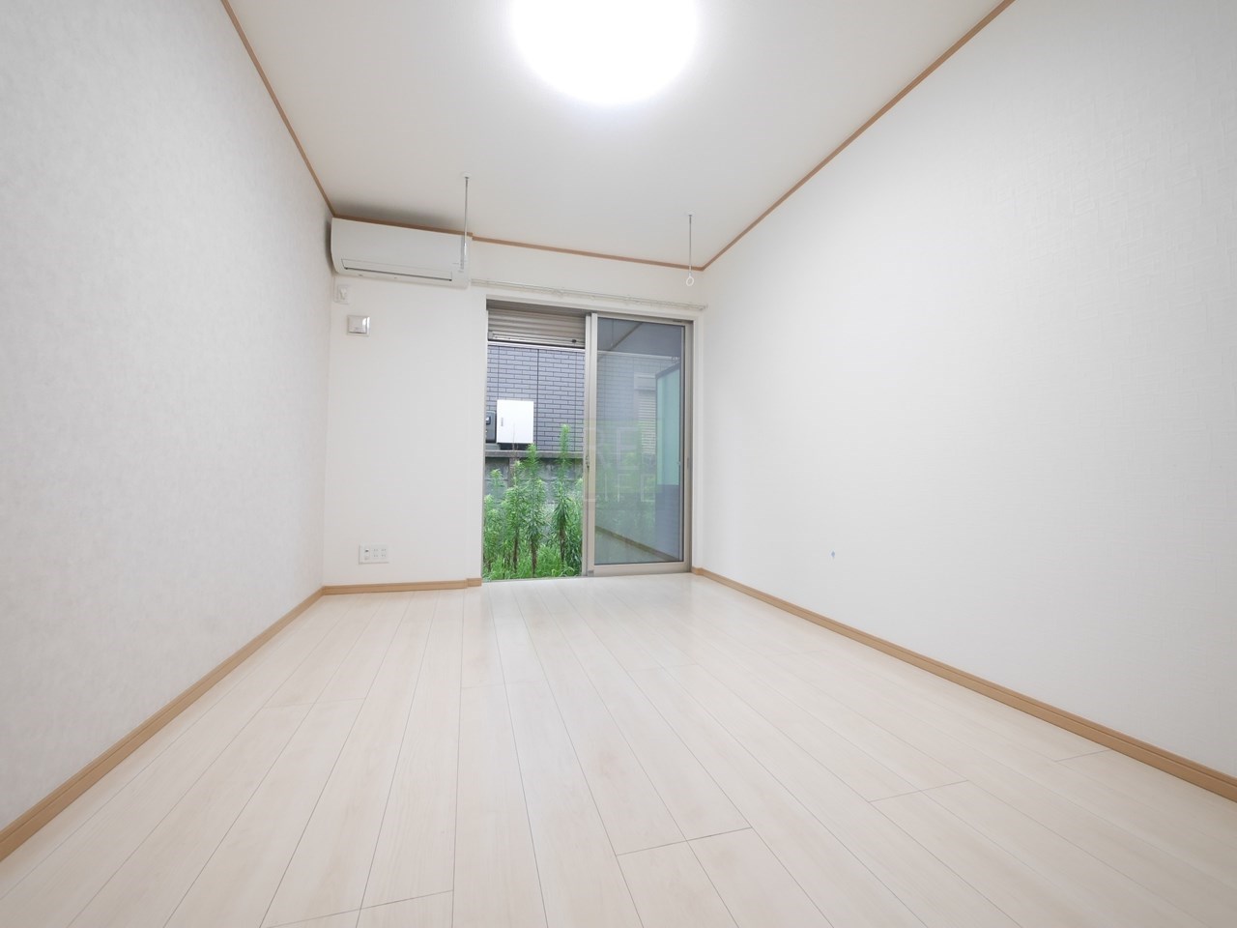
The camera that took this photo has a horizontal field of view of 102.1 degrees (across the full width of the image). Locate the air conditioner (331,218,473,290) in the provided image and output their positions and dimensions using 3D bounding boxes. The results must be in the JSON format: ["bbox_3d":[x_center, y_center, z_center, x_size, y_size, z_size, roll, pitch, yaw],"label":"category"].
[{"bbox_3d":[-1.354,-1.318,3.175,0.785,0.268,0.225,1,-2,-17],"label":"air conditioner"}]

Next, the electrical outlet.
[{"bbox_3d":[-1.552,0.568,3.180,0.166,0.123,0.012,1,-2,-17],"label":"electrical outlet"}]

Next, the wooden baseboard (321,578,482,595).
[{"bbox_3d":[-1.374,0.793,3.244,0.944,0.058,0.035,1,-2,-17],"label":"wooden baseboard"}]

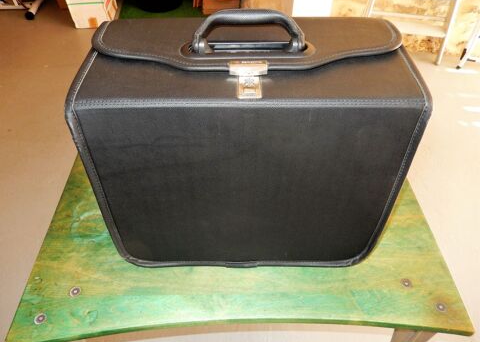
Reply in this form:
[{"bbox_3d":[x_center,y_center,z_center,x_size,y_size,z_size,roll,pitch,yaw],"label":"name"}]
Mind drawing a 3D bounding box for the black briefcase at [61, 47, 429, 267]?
[{"bbox_3d":[0.011,-0.027,0.614,0.450,0.355,0.212,0,44,0],"label":"black briefcase"}]

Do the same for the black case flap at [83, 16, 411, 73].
[{"bbox_3d":[0.011,-0.195,0.517,0.458,0.027,0.145,0,44,0],"label":"black case flap"}]

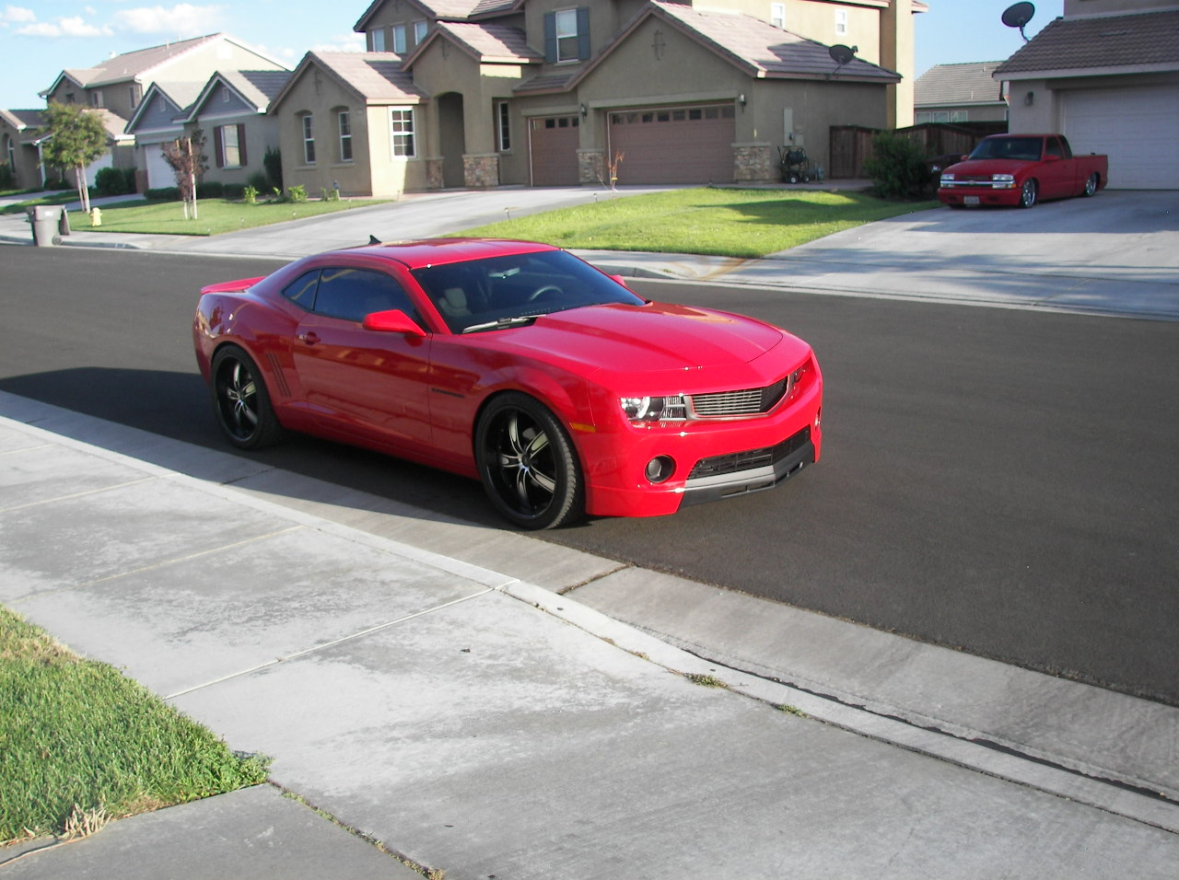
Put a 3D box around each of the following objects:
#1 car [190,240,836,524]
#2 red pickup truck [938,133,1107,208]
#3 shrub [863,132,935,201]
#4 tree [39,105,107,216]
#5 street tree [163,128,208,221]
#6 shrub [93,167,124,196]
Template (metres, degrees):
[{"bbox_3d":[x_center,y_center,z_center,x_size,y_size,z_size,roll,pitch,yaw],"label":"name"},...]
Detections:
[{"bbox_3d":[-0.775,-0.590,7.933,4.840,1.400,1.950,11,19,44],"label":"car"},{"bbox_3d":[8.927,-5.566,24.919,1.760,1.420,5.050,10,19,41],"label":"red pickup truck"},{"bbox_3d":[6.900,-6.118,27.400,1.557,1.528,1.557,1,14,14],"label":"shrub"},{"bbox_3d":[-19.406,-10.651,46.200,2.322,4.061,2.322,-8,14,-23],"label":"tree"},{"bbox_3d":[-12.641,-8.261,38.300,1.429,2.702,1.429,-7,14,-18],"label":"street tree"},{"bbox_3d":[-21.977,-11.840,56.000,1.341,1.318,1.341,-7,14,-21],"label":"shrub"}]

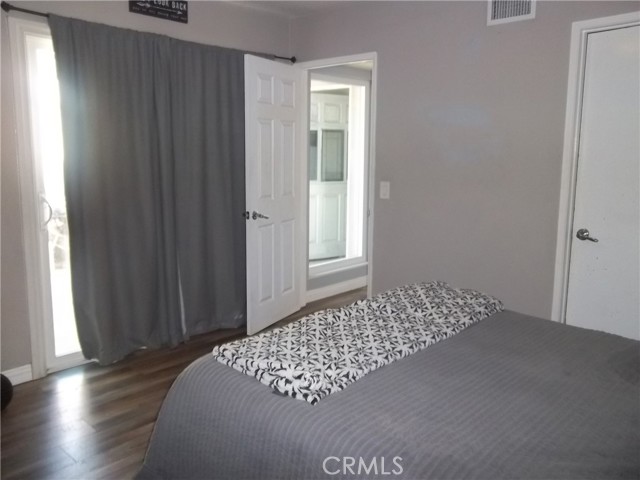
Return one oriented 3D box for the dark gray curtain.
[{"bbox_3d":[-0.960,-0.306,3.626,0.125,2.100,1.620,8,12,43],"label":"dark gray curtain"}]

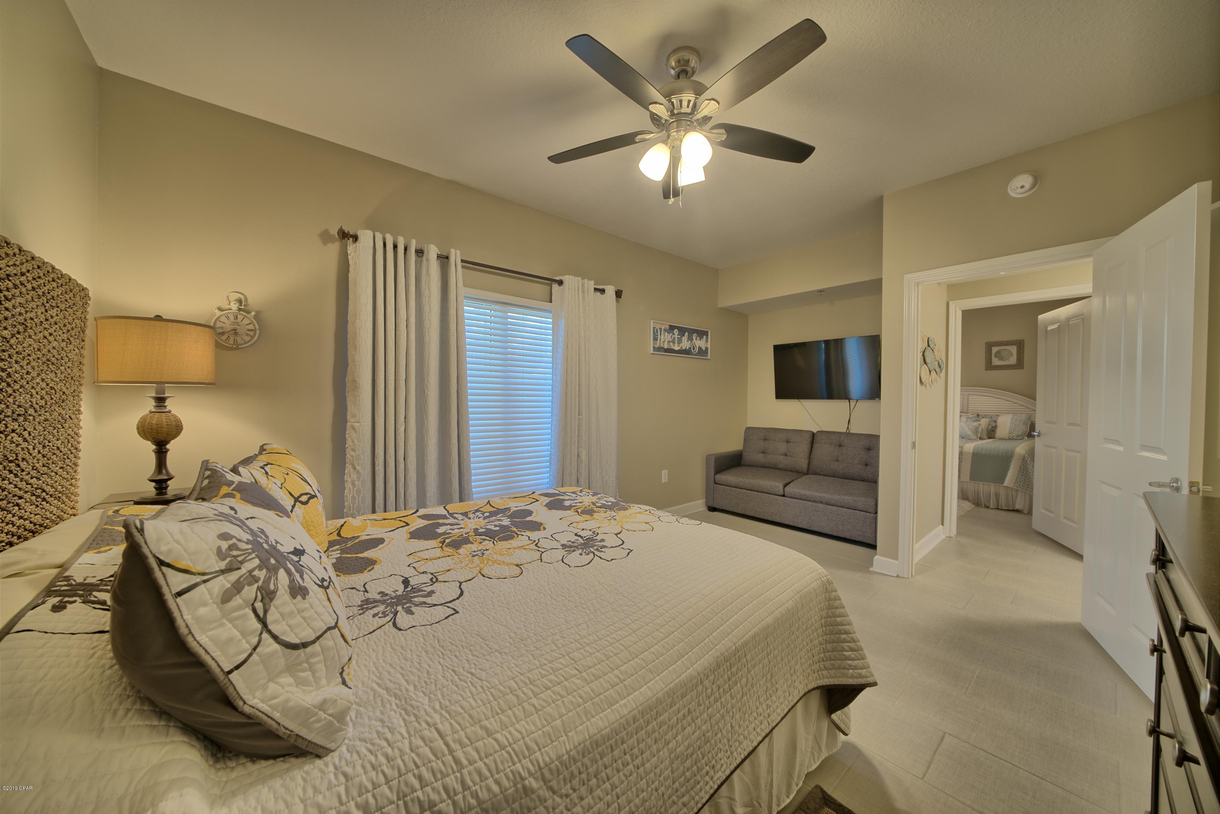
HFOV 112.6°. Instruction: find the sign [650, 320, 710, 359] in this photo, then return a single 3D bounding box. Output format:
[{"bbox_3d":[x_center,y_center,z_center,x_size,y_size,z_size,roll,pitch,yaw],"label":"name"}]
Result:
[{"bbox_3d":[0.749,-0.675,4.189,0.935,0.320,0.030,-2,2,-41],"label":"sign"}]

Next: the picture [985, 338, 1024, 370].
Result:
[{"bbox_3d":[5.819,-0.757,5.990,0.030,0.430,0.405,-2,2,-41],"label":"picture"}]

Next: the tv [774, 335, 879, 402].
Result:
[{"bbox_3d":[2.244,-0.383,4.289,0.070,0.625,1.045,-11,8,-40],"label":"tv"}]

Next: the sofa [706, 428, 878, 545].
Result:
[{"bbox_3d":[1.949,0.710,4.095,0.850,0.890,1.730,-2,2,-42],"label":"sofa"}]

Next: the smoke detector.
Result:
[{"bbox_3d":[2.367,-1.269,2.329,0.045,0.135,0.135,-2,2,-41],"label":"smoke detector"}]

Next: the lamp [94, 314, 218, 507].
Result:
[{"bbox_3d":[-1.780,0.002,1.617,0.320,0.725,0.320,-2,2,-41],"label":"lamp"}]

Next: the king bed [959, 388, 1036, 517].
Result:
[{"bbox_3d":[4.800,0.422,5.828,2.150,1.460,2.030,-1,1,-40],"label":"king bed"}]

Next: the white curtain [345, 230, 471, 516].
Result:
[{"bbox_3d":[-1.191,0.105,2.459,0.690,2.130,0.130,-2,2,-41],"label":"white curtain"}]

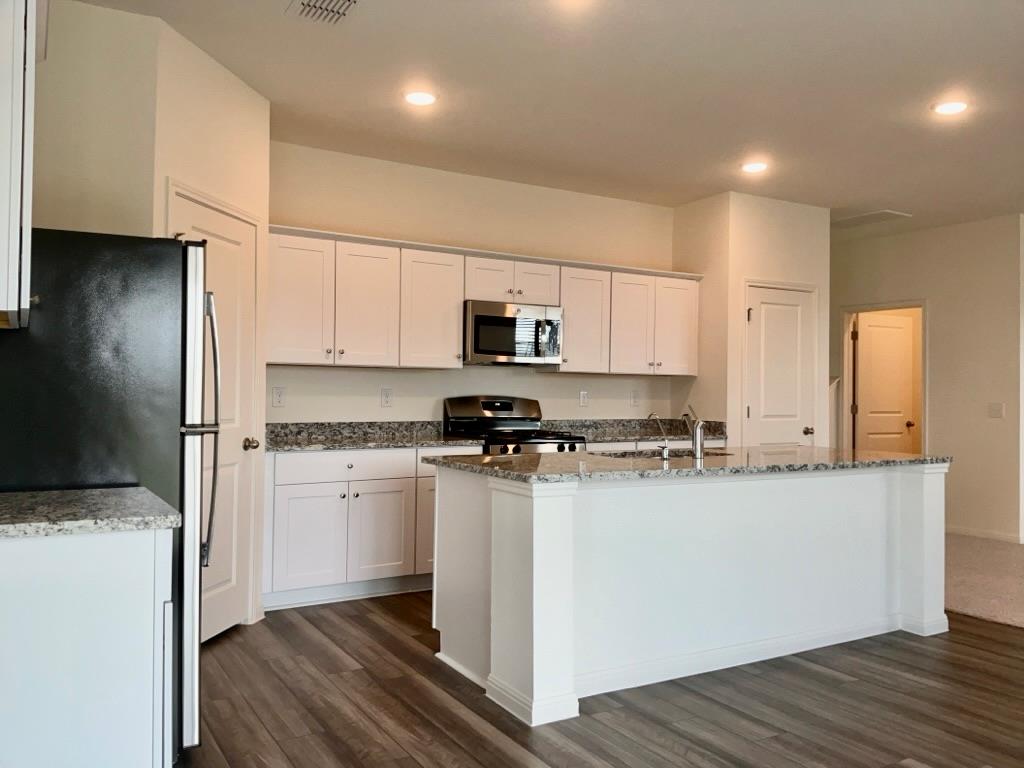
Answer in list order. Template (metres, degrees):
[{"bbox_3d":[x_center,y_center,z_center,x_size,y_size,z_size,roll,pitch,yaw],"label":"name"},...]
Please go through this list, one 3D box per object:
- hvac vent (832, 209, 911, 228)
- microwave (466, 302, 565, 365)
[{"bbox_3d":[3.079,-1.416,6.993,0.363,0.022,0.681,1,-1,-30],"label":"hvac vent"},{"bbox_3d":[-0.053,-0.336,5.545,0.755,0.409,0.393,1,-1,-30],"label":"microwave"}]

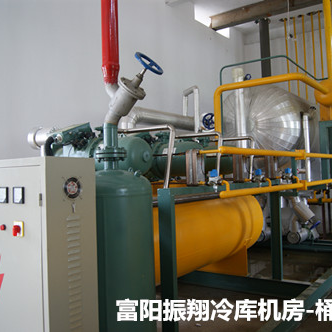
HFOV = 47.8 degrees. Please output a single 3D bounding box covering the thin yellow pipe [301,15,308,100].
[{"bbox_3d":[3.030,-2.310,8.170,0.042,1.950,0.042,-2,-1,32],"label":"thin yellow pipe"}]

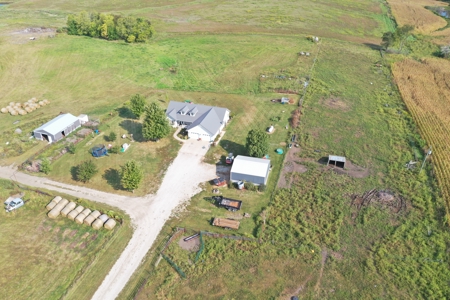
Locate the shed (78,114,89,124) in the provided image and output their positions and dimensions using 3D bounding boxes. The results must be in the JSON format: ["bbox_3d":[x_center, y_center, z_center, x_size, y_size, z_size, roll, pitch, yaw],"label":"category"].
[{"bbox_3d":[-44.486,-9.725,110.126,2.500,2.300,2.500,10,32,15],"label":"shed"}]

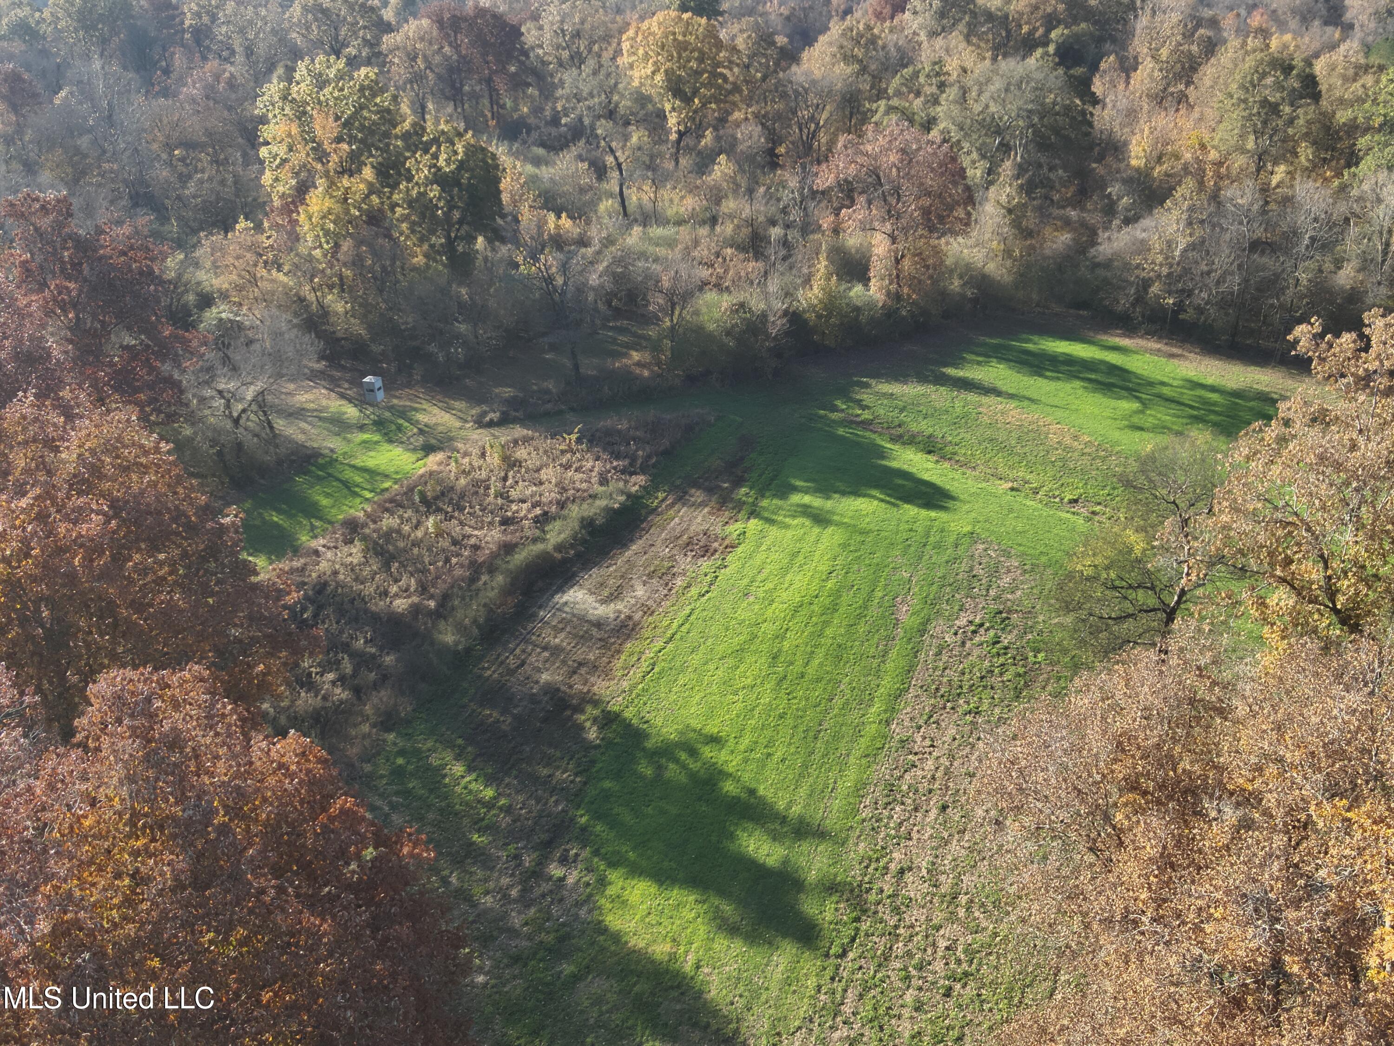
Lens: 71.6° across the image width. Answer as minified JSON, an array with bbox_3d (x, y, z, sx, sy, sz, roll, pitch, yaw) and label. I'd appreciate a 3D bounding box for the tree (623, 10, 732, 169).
[{"bbox_3d":[-3.500,-69.200,158.400,17.300,24.800,16.800,0,32,0],"label":"tree"}]

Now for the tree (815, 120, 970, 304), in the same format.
[{"bbox_3d":[21.500,-32.500,105.500,16.600,20.600,16.000,0,32,0],"label":"tree"}]

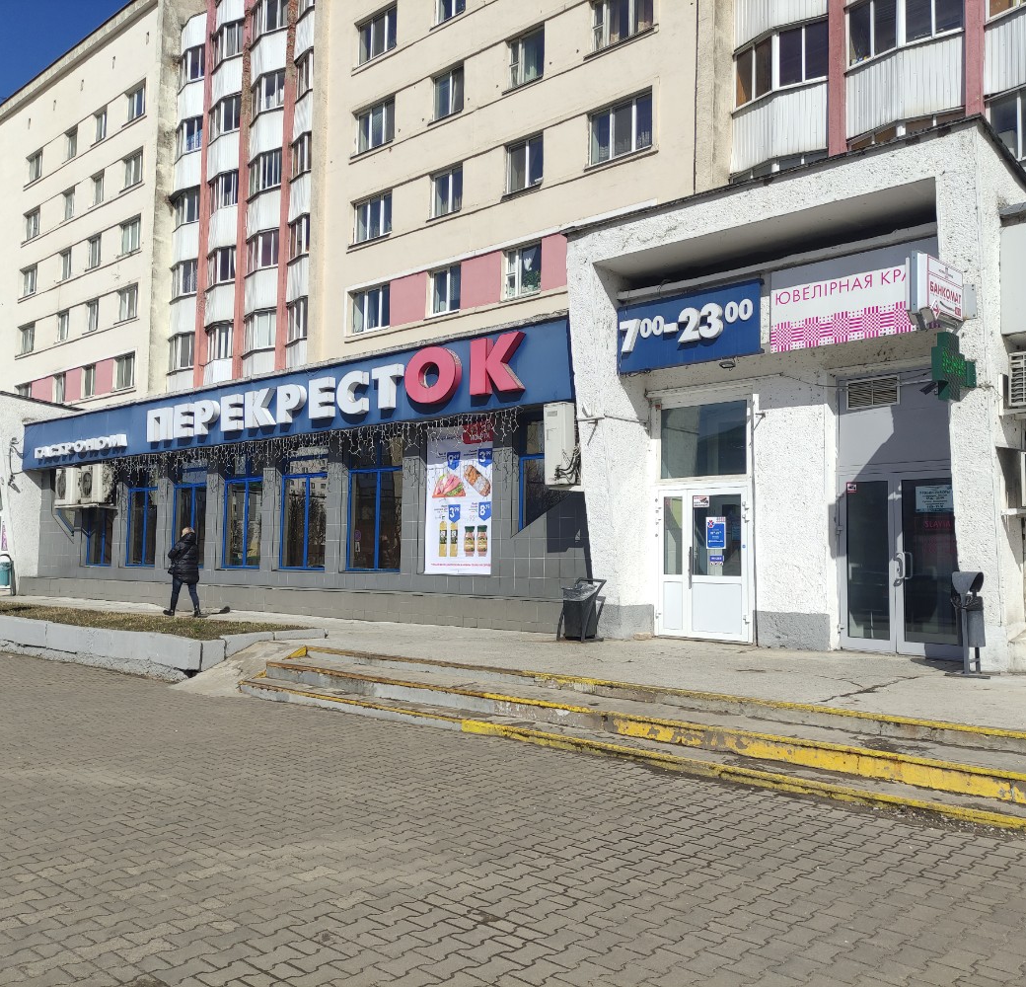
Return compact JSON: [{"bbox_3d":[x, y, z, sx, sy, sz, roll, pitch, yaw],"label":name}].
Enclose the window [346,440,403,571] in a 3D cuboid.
[{"bbox_3d":[-2.493,0.197,17.330,1.566,2.445,0.134,-3,-6,42],"label":"window"}]

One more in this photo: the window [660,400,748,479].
[{"bbox_3d":[2.744,-0.762,13.725,1.413,1.036,0.115,-3,-6,42],"label":"window"}]

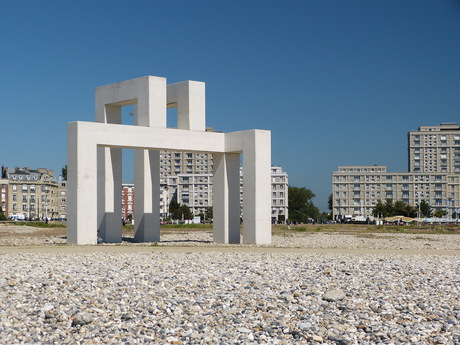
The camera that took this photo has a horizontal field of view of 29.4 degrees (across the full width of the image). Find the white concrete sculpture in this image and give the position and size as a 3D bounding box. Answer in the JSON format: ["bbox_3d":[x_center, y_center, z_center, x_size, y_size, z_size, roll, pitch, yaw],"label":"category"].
[{"bbox_3d":[-5.169,-0.694,56.262,12.293,10.461,9.603,2,-4,-39],"label":"white concrete sculpture"}]

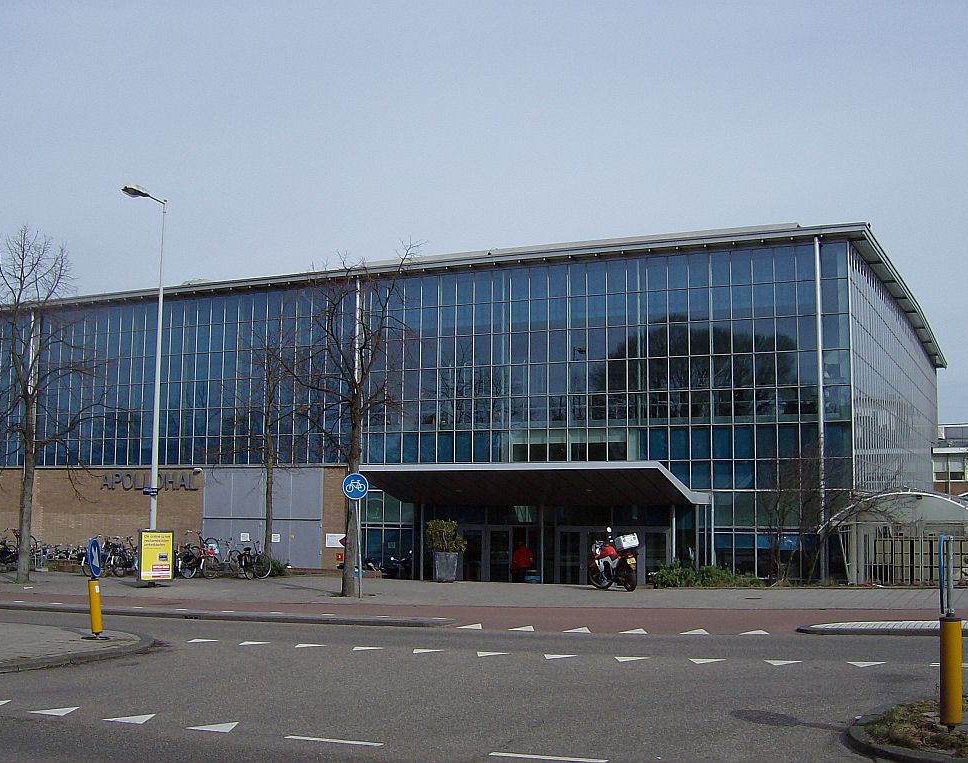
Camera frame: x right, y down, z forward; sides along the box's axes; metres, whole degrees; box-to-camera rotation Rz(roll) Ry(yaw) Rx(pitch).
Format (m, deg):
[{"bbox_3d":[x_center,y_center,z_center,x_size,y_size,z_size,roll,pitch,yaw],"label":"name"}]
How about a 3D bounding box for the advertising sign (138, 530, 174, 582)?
[{"bbox_3d":[-8.264,4.429,28.300,0.950,1.330,0.220,4,-7,-33],"label":"advertising sign"}]

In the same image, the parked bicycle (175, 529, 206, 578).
[{"bbox_3d":[-8.401,5.043,32.600,0.600,1.270,1.720,-3,-7,30],"label":"parked bicycle"}]

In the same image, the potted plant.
[{"bbox_3d":[-1.092,4.806,31.800,1.070,1.770,1.030,-2,-7,26],"label":"potted plant"}]

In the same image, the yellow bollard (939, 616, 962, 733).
[{"bbox_3d":[3.660,2.295,8.800,0.172,0.890,0.172,1,-6,0],"label":"yellow bollard"}]

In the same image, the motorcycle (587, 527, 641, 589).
[{"bbox_3d":[3.163,4.352,27.500,0.850,1.470,2.150,3,-6,-22],"label":"motorcycle"}]

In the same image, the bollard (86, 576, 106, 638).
[{"bbox_3d":[-5.847,3.428,16.900,0.175,0.885,0.175,-3,-6,-11],"label":"bollard"}]

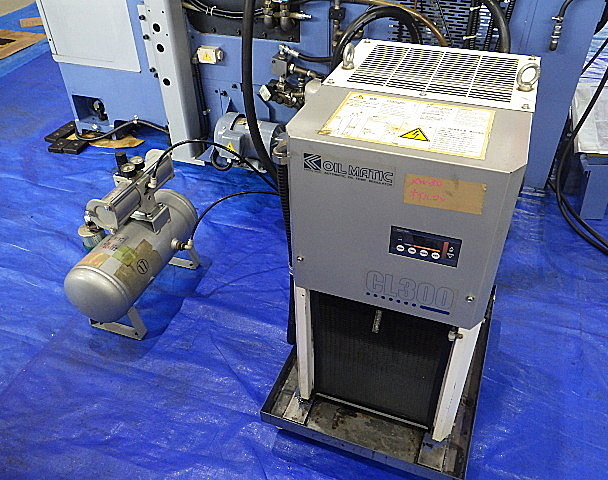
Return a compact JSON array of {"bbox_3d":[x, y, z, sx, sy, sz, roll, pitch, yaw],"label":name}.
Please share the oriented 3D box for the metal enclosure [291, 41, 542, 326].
[{"bbox_3d":[0.221,-0.142,1.021,0.366,0.324,0.472,13,41,18],"label":"metal enclosure"}]

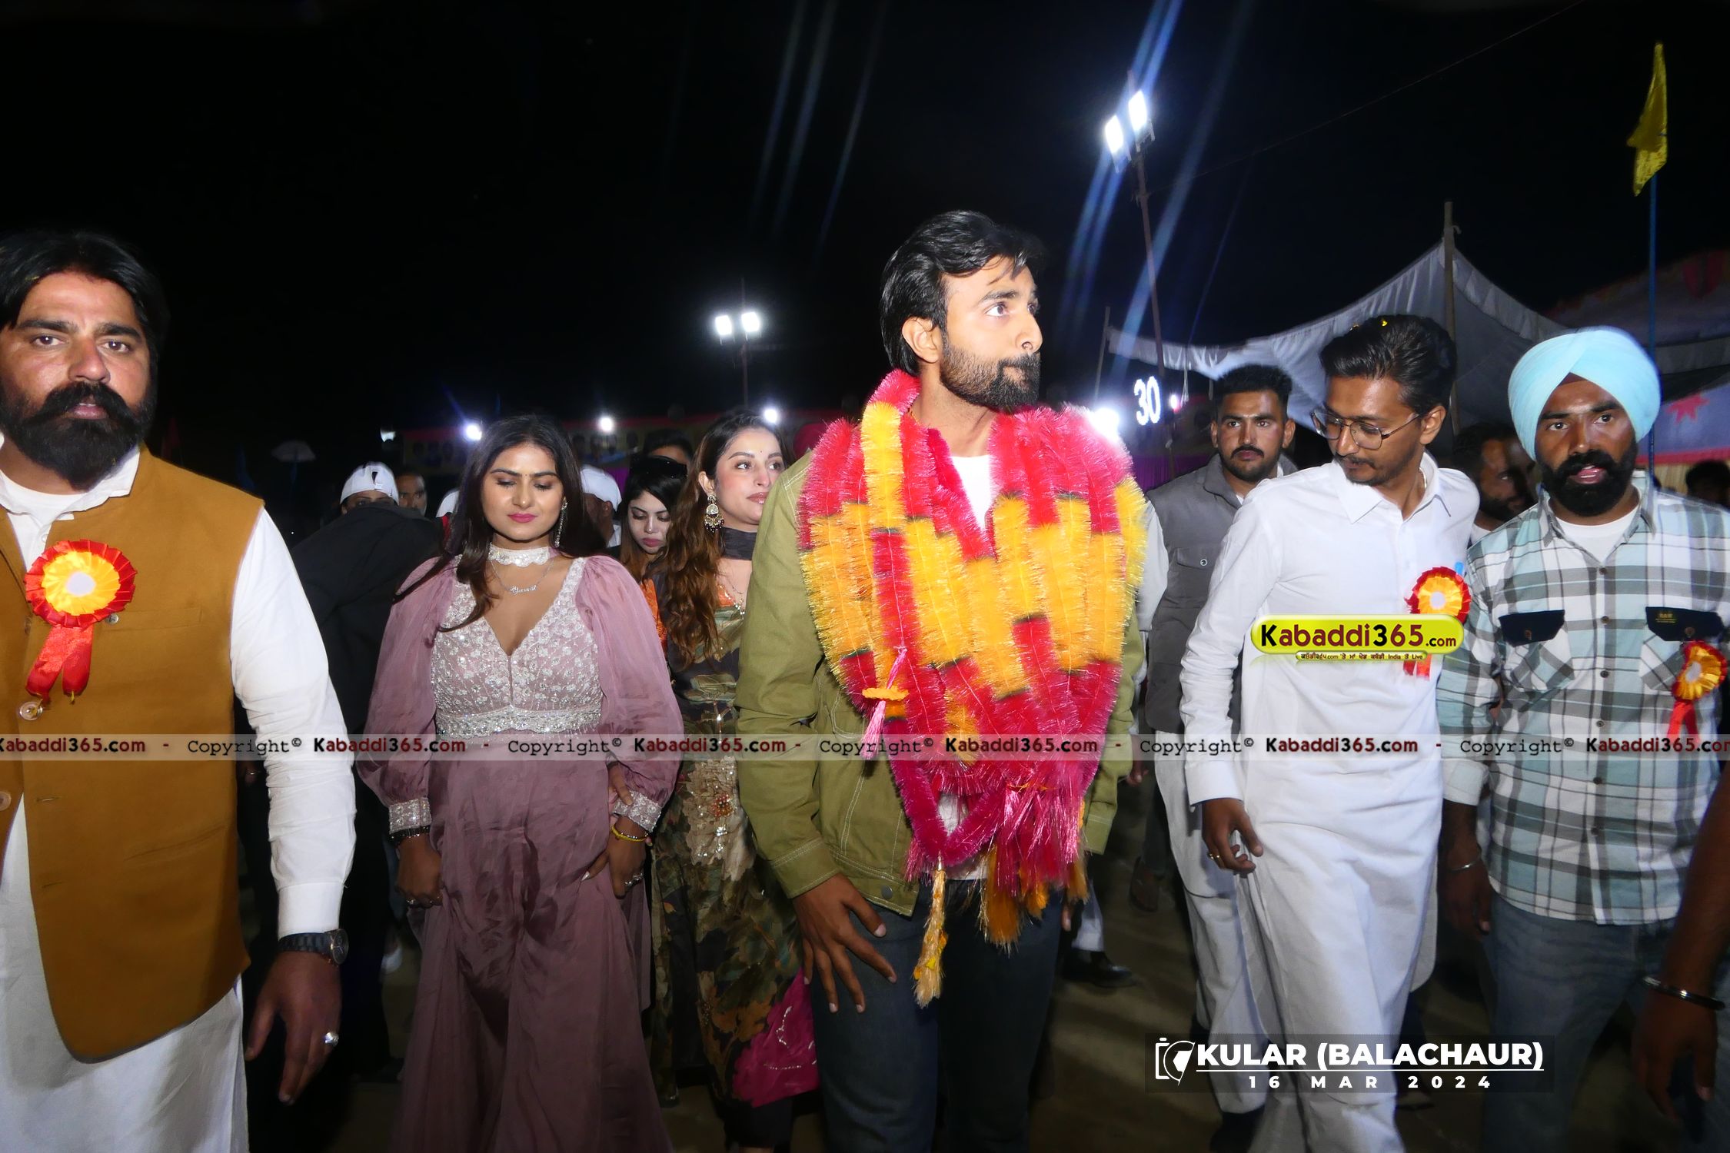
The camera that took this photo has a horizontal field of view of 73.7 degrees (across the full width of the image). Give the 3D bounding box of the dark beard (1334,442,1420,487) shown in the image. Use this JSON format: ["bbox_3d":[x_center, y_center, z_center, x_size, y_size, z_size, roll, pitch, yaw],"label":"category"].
[{"bbox_3d":[0.841,-0.207,1.952,0.090,0.082,0.125,-30,40,-31],"label":"dark beard"}]

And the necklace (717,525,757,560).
[{"bbox_3d":[-0.263,-0.069,2.400,0.120,0.068,0.120,-1,1,-14],"label":"necklace"}]

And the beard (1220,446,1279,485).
[{"bbox_3d":[0.837,-0.239,2.500,0.120,0.082,0.085,0,1,25],"label":"beard"}]

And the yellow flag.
[{"bbox_3d":[3.390,-1.987,5.000,0.170,0.630,0.140,0,1,30],"label":"yellow flag"}]

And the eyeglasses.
[{"bbox_3d":[0.833,-0.265,1.912,0.140,0.046,0.140,-30,40,-31],"label":"eyeglasses"}]

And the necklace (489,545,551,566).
[{"bbox_3d":[-0.639,-0.039,2.140,0.118,0.038,0.115,-1,12,-14],"label":"necklace"}]

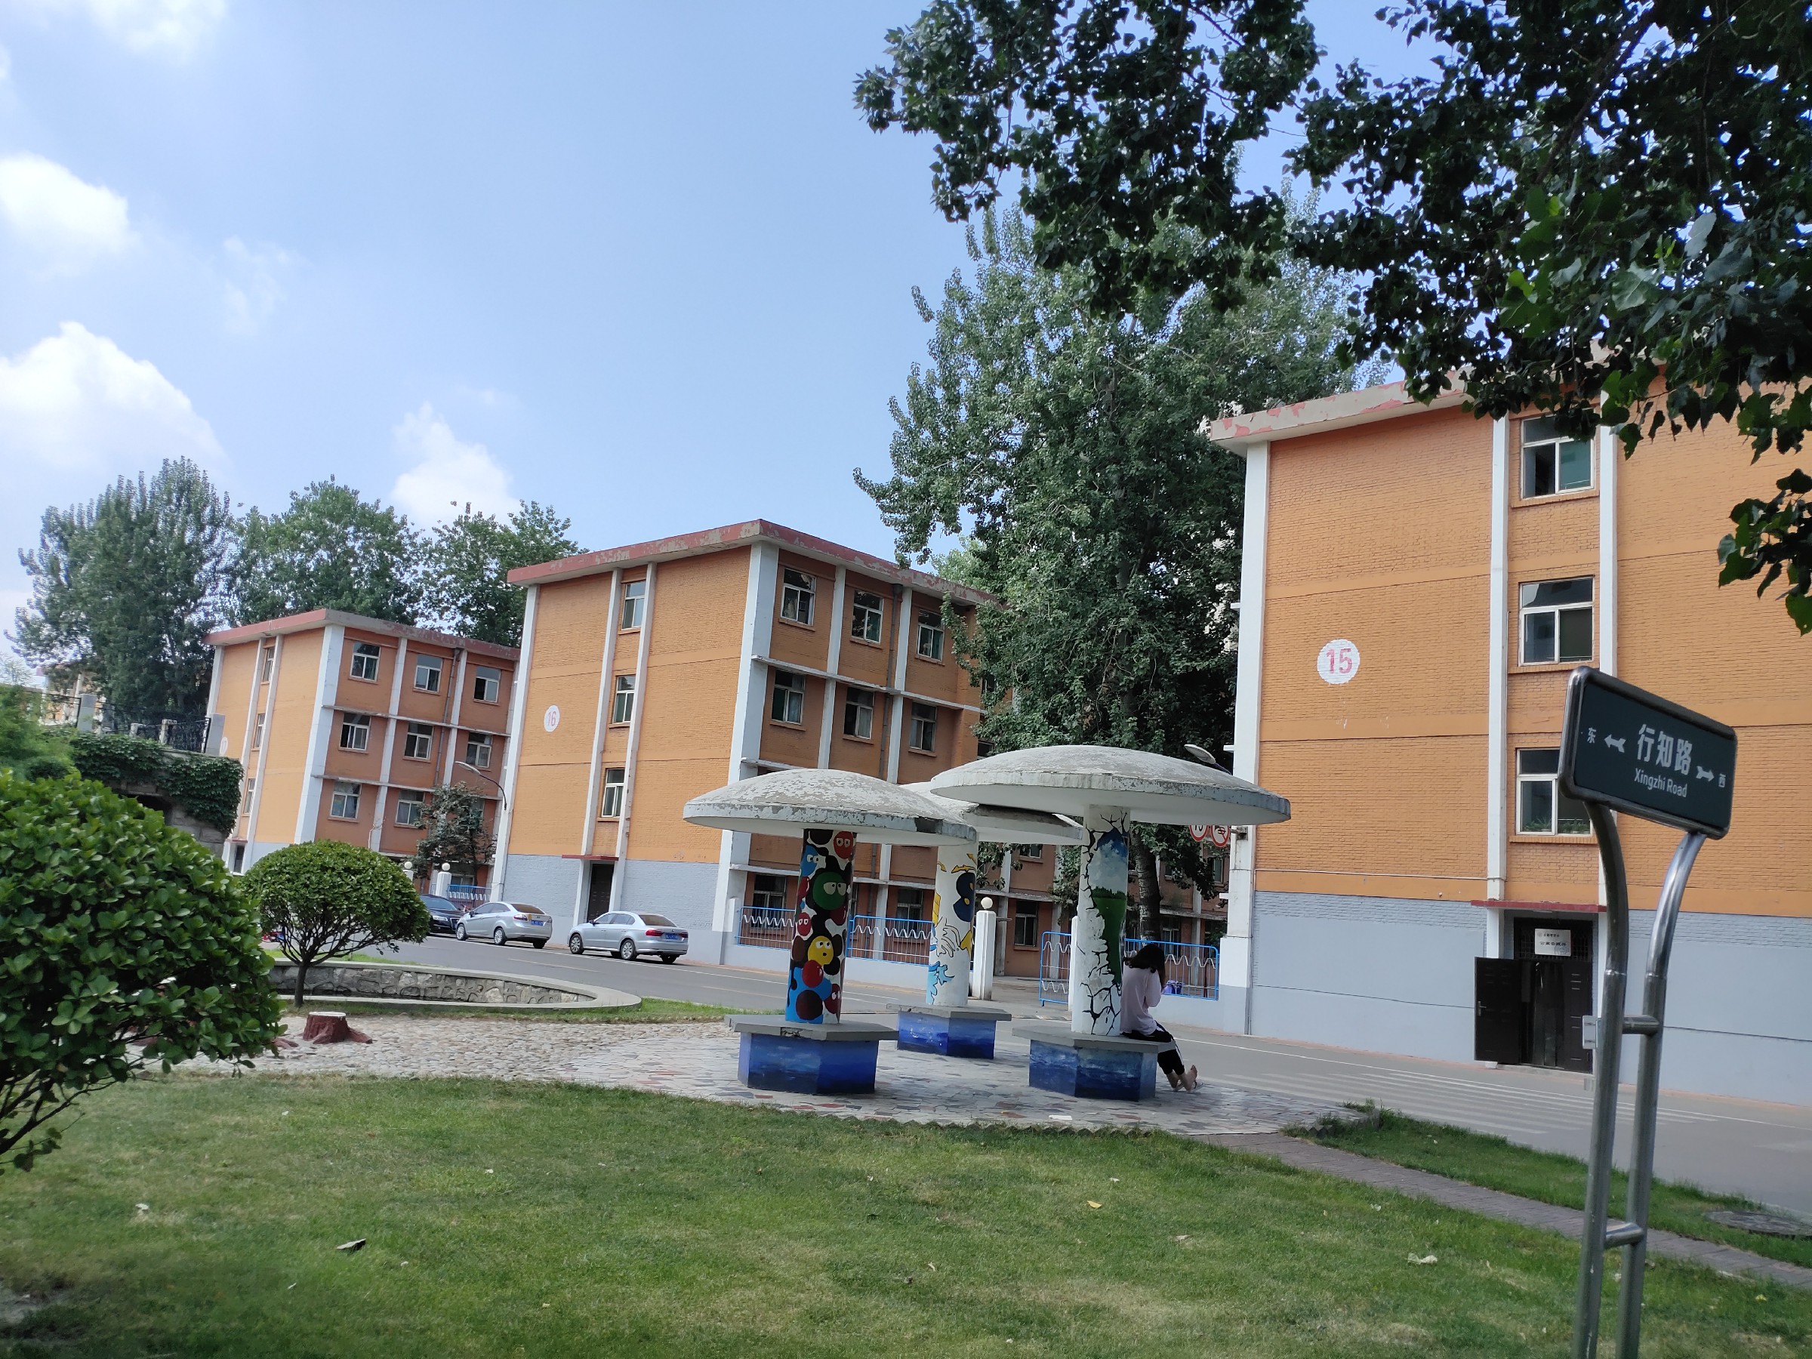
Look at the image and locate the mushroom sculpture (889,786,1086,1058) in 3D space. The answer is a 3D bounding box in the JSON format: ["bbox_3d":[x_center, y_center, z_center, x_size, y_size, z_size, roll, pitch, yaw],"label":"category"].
[{"bbox_3d":[0.530,2.558,15.297,2.730,2.880,2.730,4,-9,3],"label":"mushroom sculpture"}]

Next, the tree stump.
[{"bbox_3d":[-4.863,2.936,11.983,0.540,0.220,0.480,8,-10,-20],"label":"tree stump"}]

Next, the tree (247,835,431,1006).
[{"bbox_3d":[-5.963,2.559,14.767,1.860,1.700,1.820,8,-10,-21],"label":"tree"}]

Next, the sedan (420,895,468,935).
[{"bbox_3d":[-17.669,8.758,52.634,4.650,1.460,1.800,-5,-13,44],"label":"sedan"}]

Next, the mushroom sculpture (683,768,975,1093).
[{"bbox_3d":[-0.709,2.010,11.613,2.430,2.570,2.430,5,-9,-3],"label":"mushroom sculpture"}]

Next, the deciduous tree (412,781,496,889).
[{"bbox_3d":[-18.558,7.226,58.018,3.400,6.050,3.300,7,-10,-17],"label":"deciduous tree"}]

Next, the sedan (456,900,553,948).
[{"bbox_3d":[-13.738,8.416,48.801,4.320,1.460,1.720,-5,-13,44],"label":"sedan"}]

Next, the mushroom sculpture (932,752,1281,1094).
[{"bbox_3d":[1.787,2.144,12.844,3.260,3.100,3.260,3,-9,8],"label":"mushroom sculpture"}]

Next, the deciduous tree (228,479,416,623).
[{"bbox_3d":[-36.360,0.365,87.365,11.000,26.400,10.500,8,-10,-22],"label":"deciduous tree"}]

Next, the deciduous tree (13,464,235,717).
[{"bbox_3d":[-45.842,-0.655,82.100,11.800,25.220,11.300,10,-11,-29],"label":"deciduous tree"}]

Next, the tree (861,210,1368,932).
[{"bbox_3d":[5.916,-2.563,38.636,13.000,22.660,12.300,3,-9,8],"label":"tree"}]

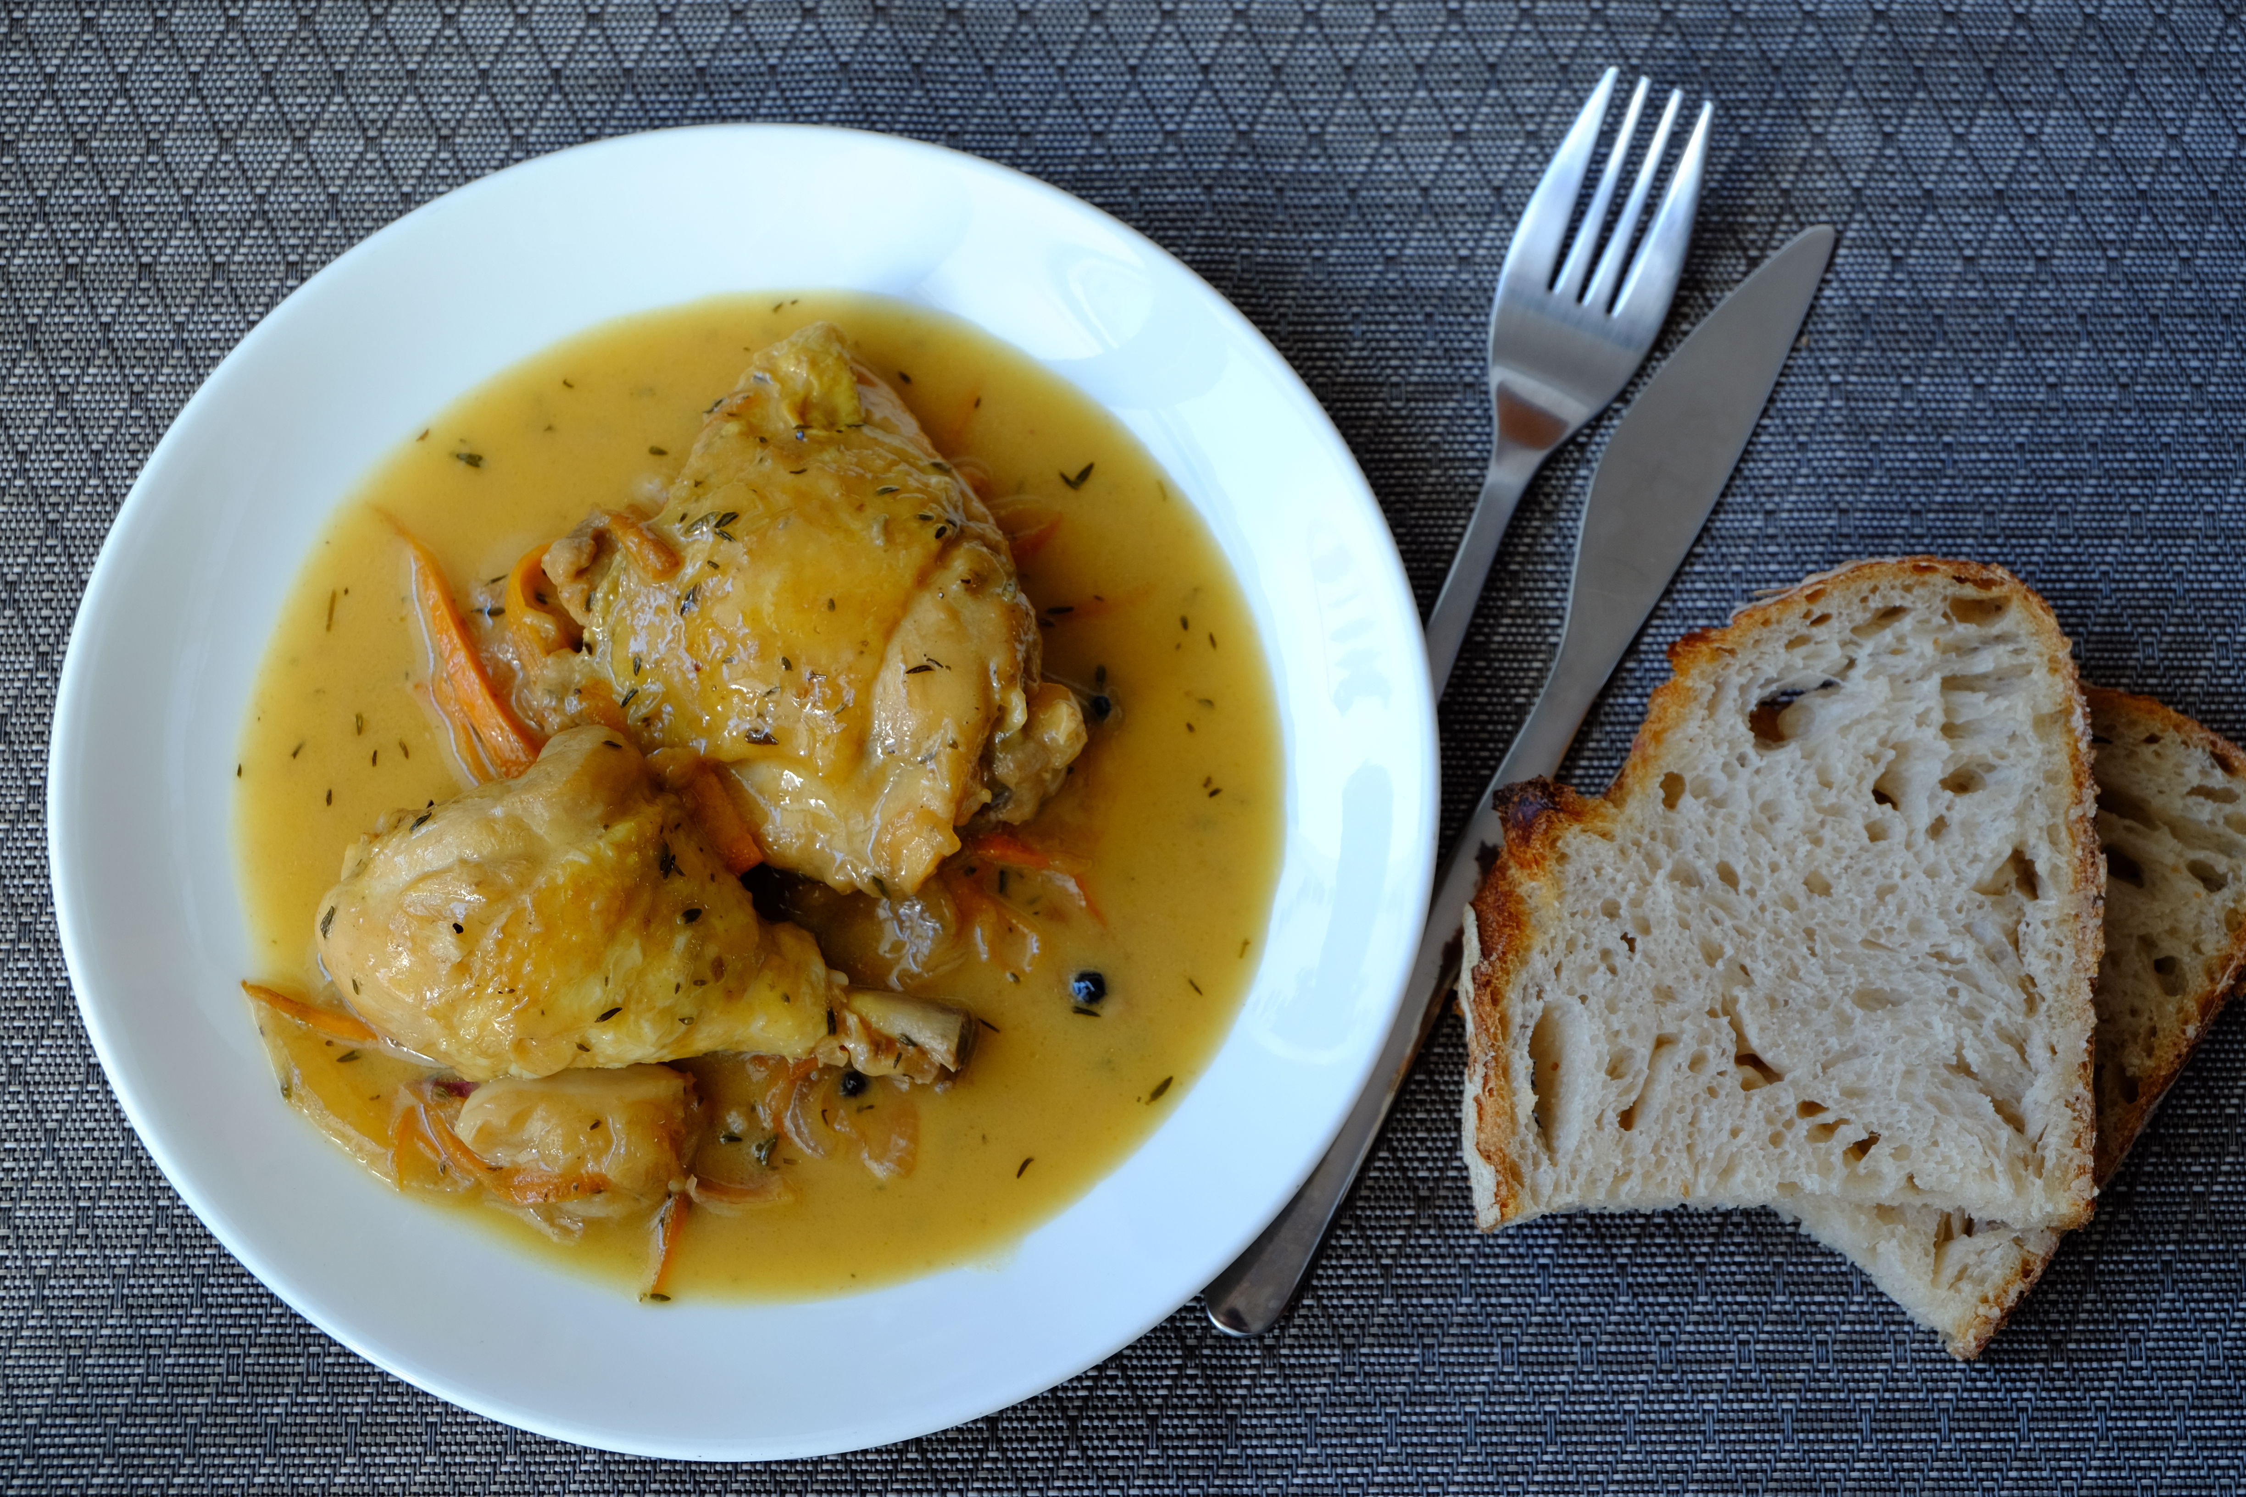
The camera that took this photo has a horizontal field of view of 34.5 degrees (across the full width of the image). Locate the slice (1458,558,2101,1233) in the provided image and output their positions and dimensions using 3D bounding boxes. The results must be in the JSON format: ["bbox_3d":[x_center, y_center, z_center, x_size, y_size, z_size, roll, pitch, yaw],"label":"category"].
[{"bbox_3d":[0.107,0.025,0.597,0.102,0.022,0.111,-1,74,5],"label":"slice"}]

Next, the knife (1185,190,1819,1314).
[{"bbox_3d":[0.068,-0.001,0.620,0.022,0.007,0.226,27,75,6],"label":"knife"}]

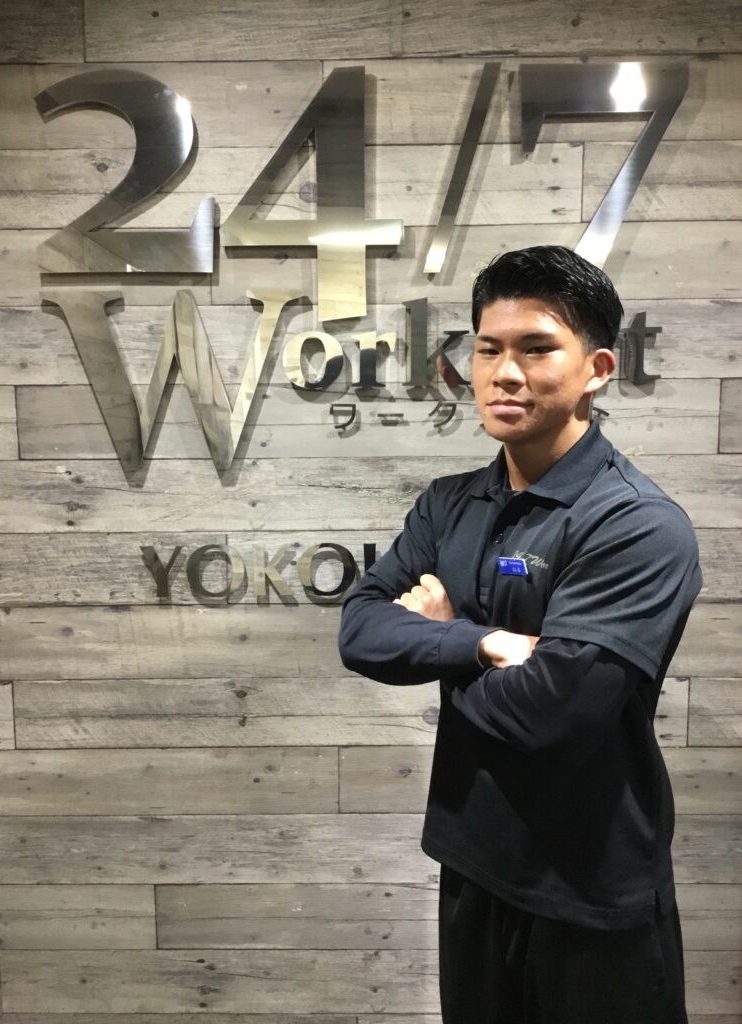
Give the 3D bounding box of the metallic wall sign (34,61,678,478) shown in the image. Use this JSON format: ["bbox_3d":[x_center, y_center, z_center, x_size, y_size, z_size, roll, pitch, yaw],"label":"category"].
[{"bbox_3d":[-0.017,-0.393,1.523,1.046,0.653,0.030,0,7,1],"label":"metallic wall sign"}]

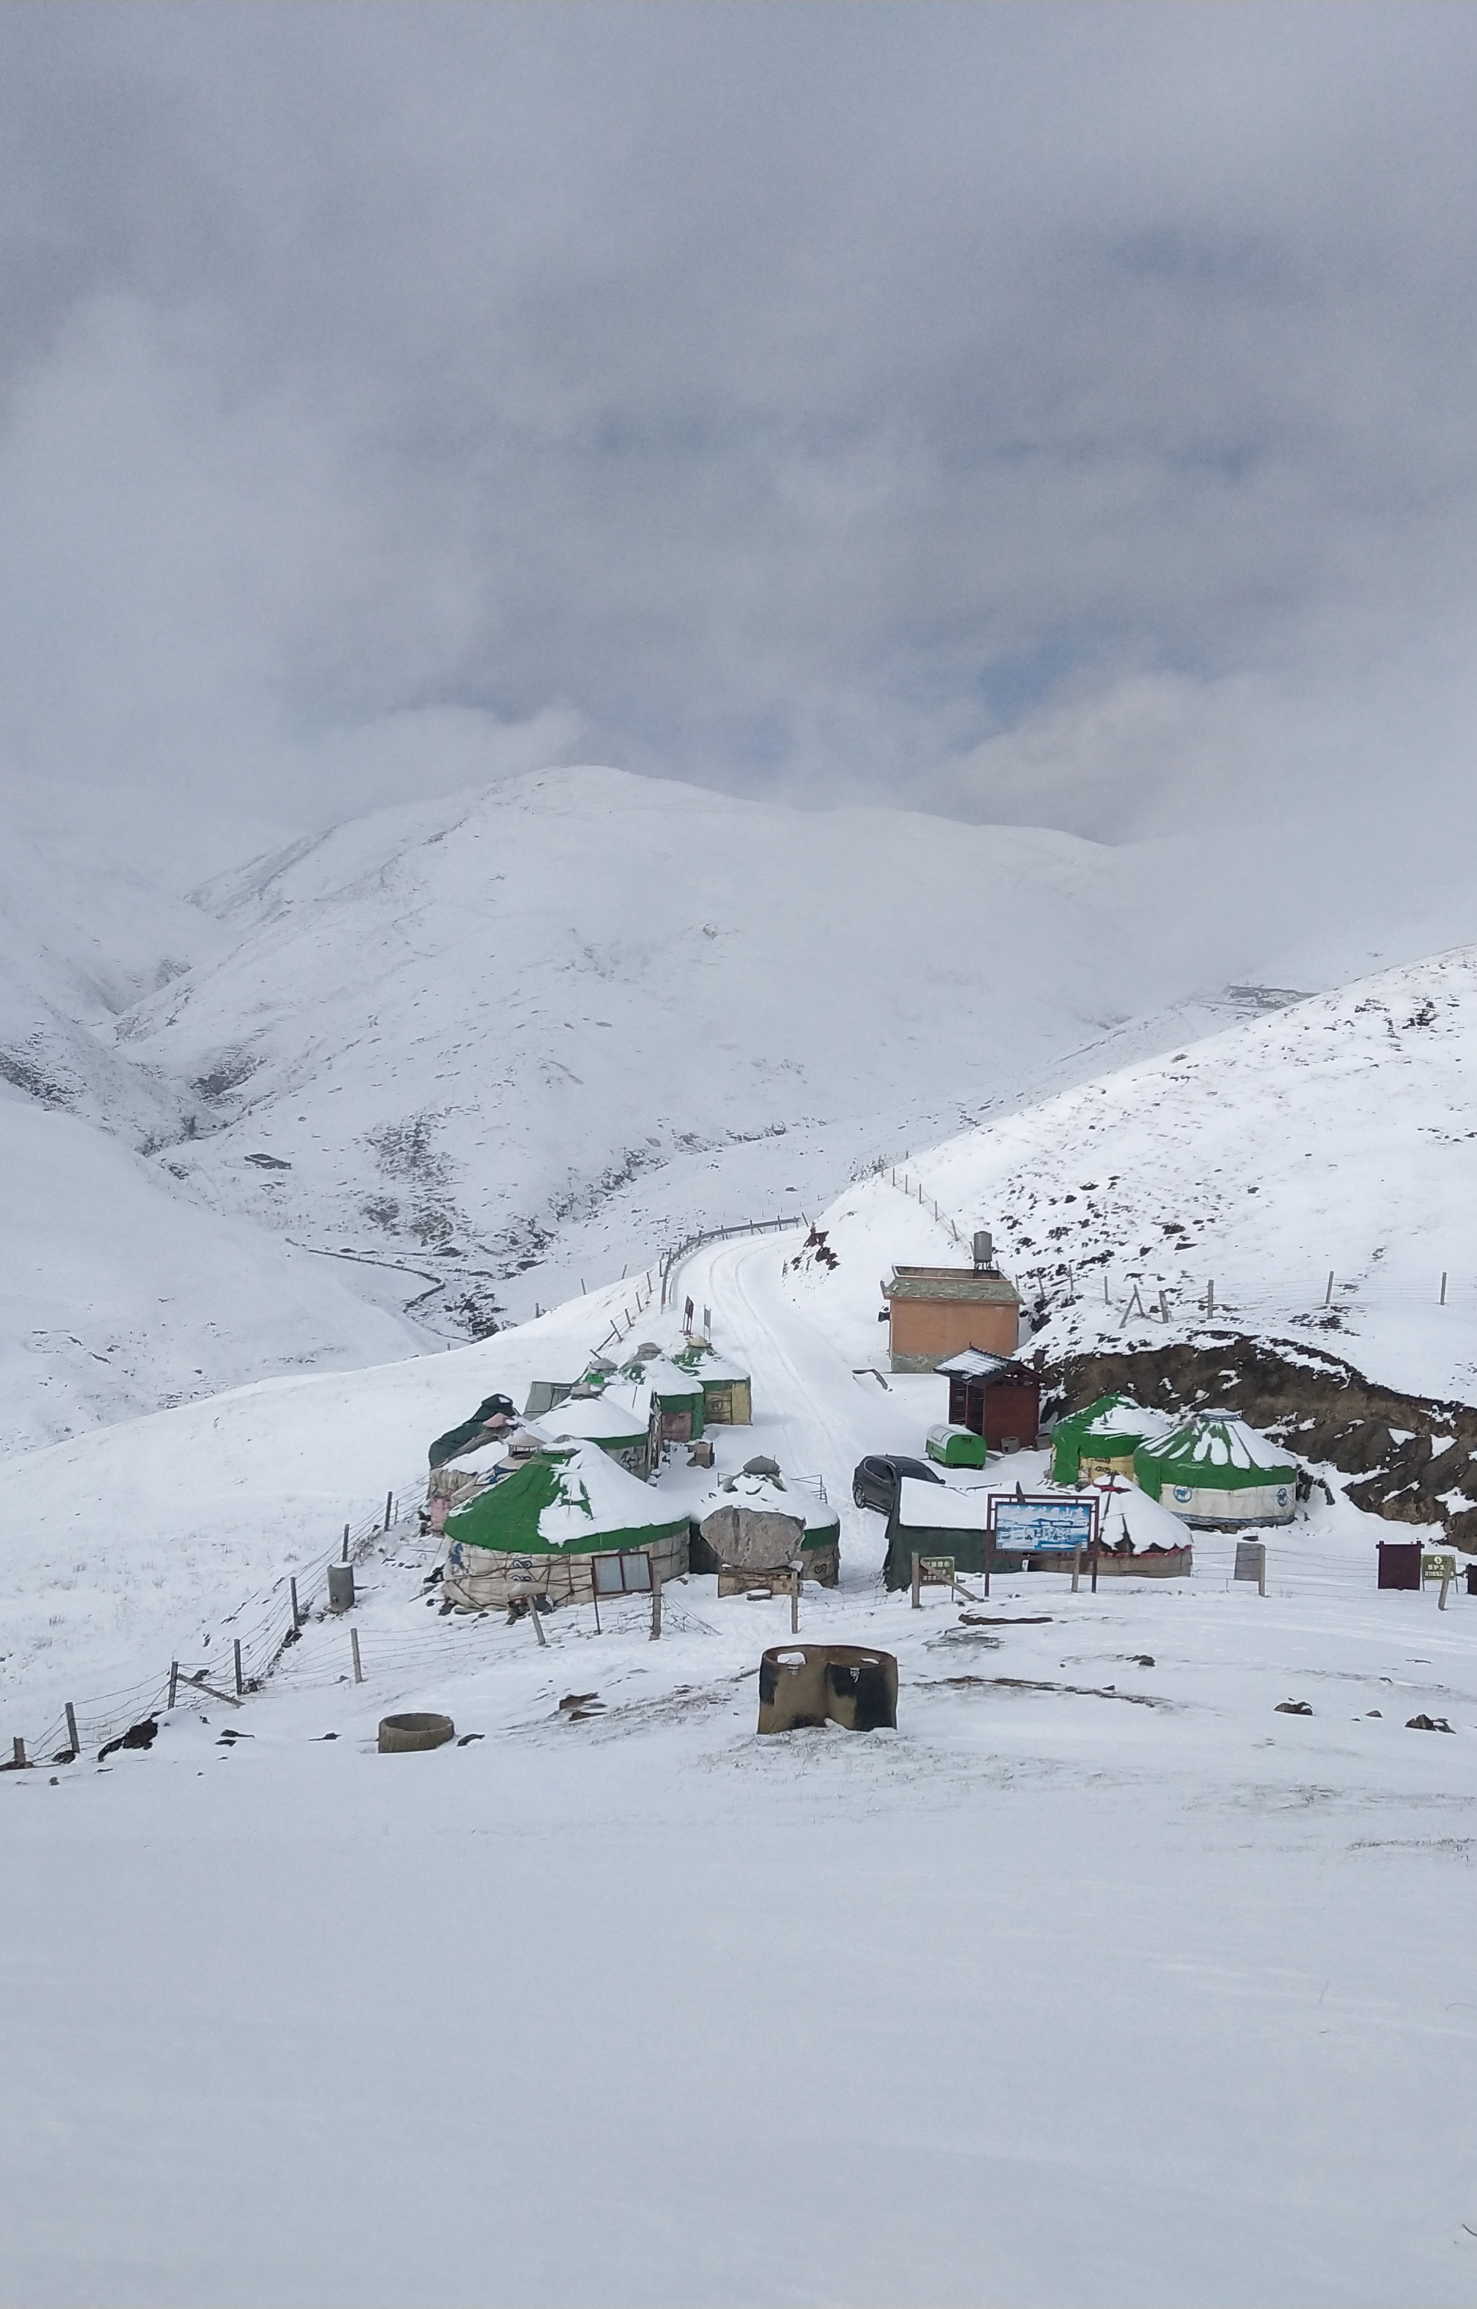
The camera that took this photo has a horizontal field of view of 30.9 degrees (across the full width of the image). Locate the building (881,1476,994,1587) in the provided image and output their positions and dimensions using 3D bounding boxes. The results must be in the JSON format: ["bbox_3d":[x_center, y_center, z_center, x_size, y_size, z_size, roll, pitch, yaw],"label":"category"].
[{"bbox_3d":[5.486,9.471,68.000,3.500,2.320,3.000,1,4,0],"label":"building"}]

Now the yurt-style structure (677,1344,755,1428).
[{"bbox_3d":[-1.229,8.198,96.649,3.600,3.100,3.600,0,6,-3],"label":"yurt-style structure"}]

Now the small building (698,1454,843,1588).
[{"bbox_3d":[0.732,10.227,75.168,4.100,3.500,4.100,0,5,0],"label":"small building"}]

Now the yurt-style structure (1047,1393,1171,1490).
[{"bbox_3d":[12.210,9.032,86.000,4.300,2.470,4.300,1,4,0],"label":"yurt-style structure"}]

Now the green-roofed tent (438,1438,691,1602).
[{"bbox_3d":[-4.848,10.054,75.187,7.000,3.900,7.000,0,5,0],"label":"green-roofed tent"}]

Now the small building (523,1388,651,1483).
[{"bbox_3d":[-4.834,9.190,87.149,4.100,3.100,4.100,0,5,0],"label":"small building"}]

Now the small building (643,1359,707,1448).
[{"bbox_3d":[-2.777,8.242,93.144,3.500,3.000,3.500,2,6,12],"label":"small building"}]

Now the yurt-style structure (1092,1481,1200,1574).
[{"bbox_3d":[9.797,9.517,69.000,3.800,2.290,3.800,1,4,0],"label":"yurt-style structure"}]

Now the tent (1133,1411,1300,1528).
[{"bbox_3d":[14.863,9.525,82.651,5.000,3.150,4.700,0,5,0],"label":"tent"}]

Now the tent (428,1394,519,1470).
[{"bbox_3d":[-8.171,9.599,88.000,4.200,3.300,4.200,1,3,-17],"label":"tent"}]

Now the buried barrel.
[{"bbox_3d":[1.267,7.622,38.000,1.950,1.020,1.000,1,4,0],"label":"buried barrel"}]

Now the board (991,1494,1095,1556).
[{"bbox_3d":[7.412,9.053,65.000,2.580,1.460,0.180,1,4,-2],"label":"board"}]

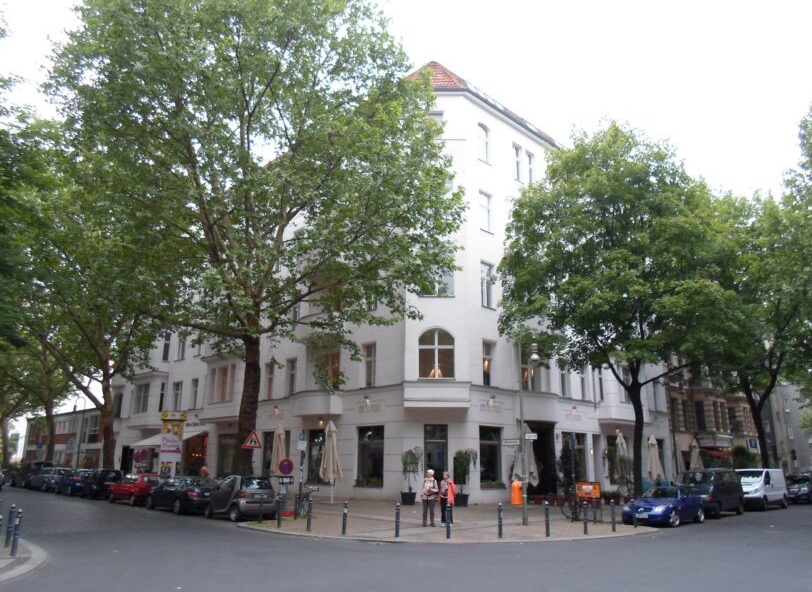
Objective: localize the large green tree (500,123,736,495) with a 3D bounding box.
[{"bbox_3d":[9.516,0.571,24.920,9.700,16.600,9.600,1,-16,0],"label":"large green tree"}]

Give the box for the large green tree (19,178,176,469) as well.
[{"bbox_3d":[-20.146,2.476,41.194,11.000,21.500,11.000,15,-22,-41],"label":"large green tree"}]

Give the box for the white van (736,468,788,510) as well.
[{"bbox_3d":[17.709,9.841,30.043,1.920,1.960,4.800,-15,-22,42],"label":"white van"}]

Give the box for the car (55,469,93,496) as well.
[{"bbox_3d":[-21.518,12.263,38.646,1.750,1.460,4.250,15,-22,-40],"label":"car"}]

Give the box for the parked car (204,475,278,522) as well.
[{"bbox_3d":[-6.091,7.469,21.883,2.720,1.540,1.560,-14,-22,41],"label":"parked car"}]

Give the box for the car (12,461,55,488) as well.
[{"bbox_3d":[-26.356,12.612,41.497,4.500,1.720,1.800,-14,-22,41],"label":"car"}]

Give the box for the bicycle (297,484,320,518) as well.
[{"bbox_3d":[-3.567,7.512,21.498,0.580,1.080,1.750,0,-16,3],"label":"bicycle"}]

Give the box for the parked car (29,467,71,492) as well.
[{"bbox_3d":[-23.396,12.044,38.842,4.150,1.490,1.730,-14,-22,41],"label":"parked car"}]

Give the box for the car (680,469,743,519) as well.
[{"bbox_3d":[12.516,8.124,24.206,4.450,1.730,1.790,15,-21,-39],"label":"car"}]

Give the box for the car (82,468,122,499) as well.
[{"bbox_3d":[-17.564,11.039,34.440,1.760,1.520,4.250,15,-22,-40],"label":"car"}]

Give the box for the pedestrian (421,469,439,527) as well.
[{"bbox_3d":[0.715,6.025,17.492,0.550,1.670,0.360,-2,-17,8],"label":"pedestrian"}]

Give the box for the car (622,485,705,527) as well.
[{"bbox_3d":[9.385,7.607,21.430,1.730,1.280,4.020,-15,-22,42],"label":"car"}]

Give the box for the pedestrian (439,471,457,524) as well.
[{"bbox_3d":[1.312,6.469,18.741,0.520,1.620,0.340,-7,-18,24],"label":"pedestrian"}]

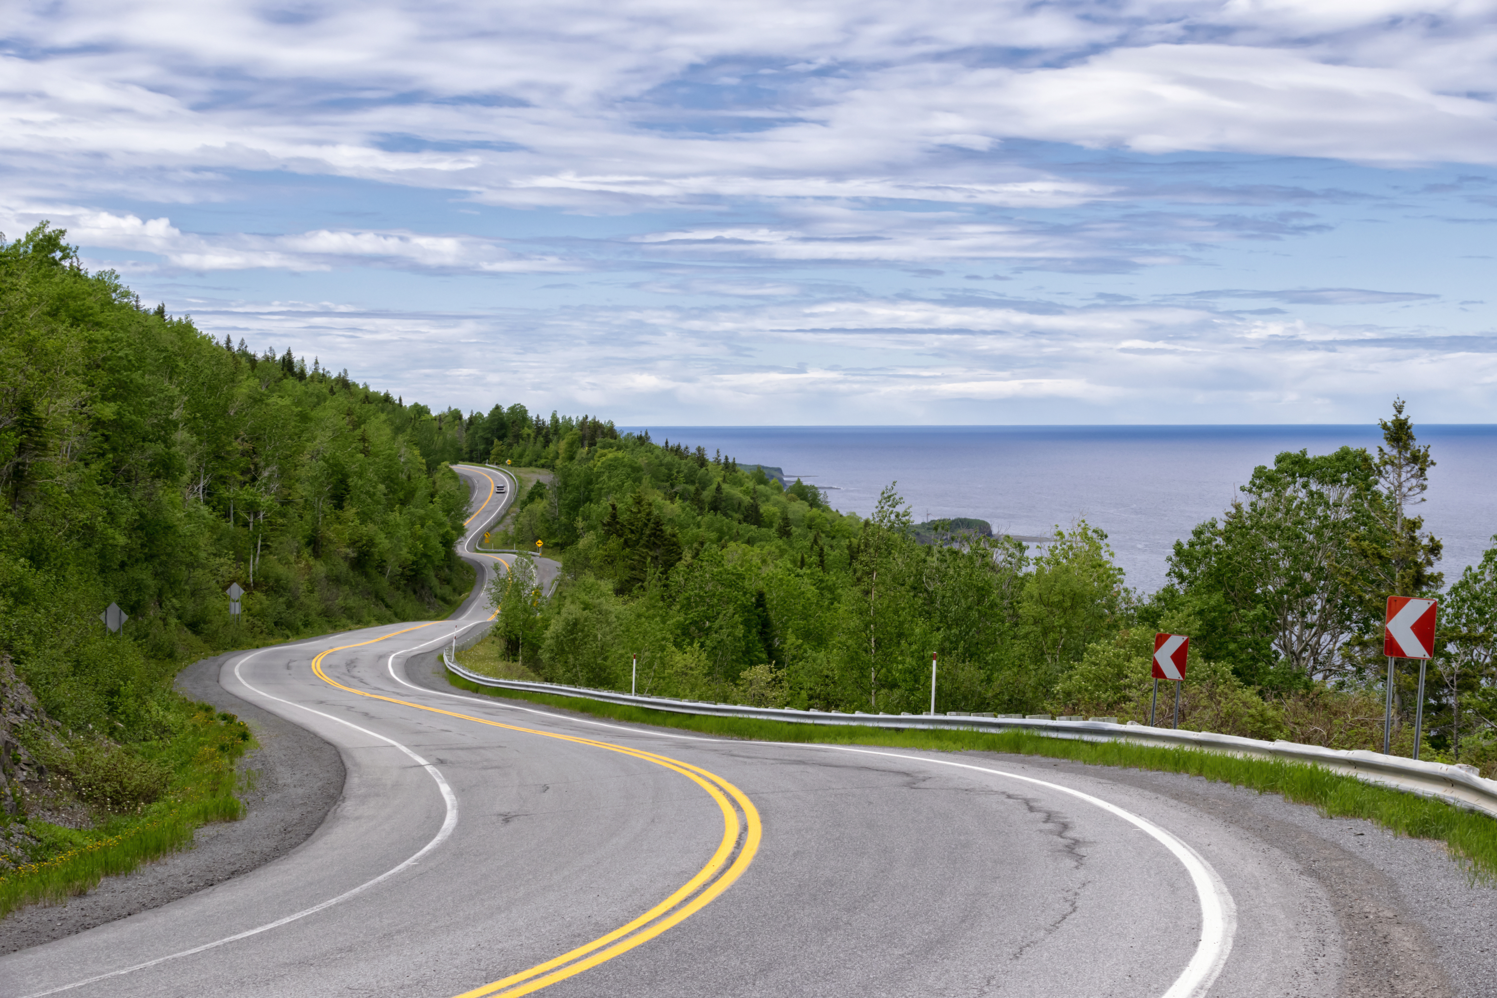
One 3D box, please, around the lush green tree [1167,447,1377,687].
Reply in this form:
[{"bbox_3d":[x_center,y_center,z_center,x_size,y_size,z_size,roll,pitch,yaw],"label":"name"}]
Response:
[{"bbox_3d":[9.860,1.543,47.000,4.000,5.100,3.900,0,2,0],"label":"lush green tree"}]

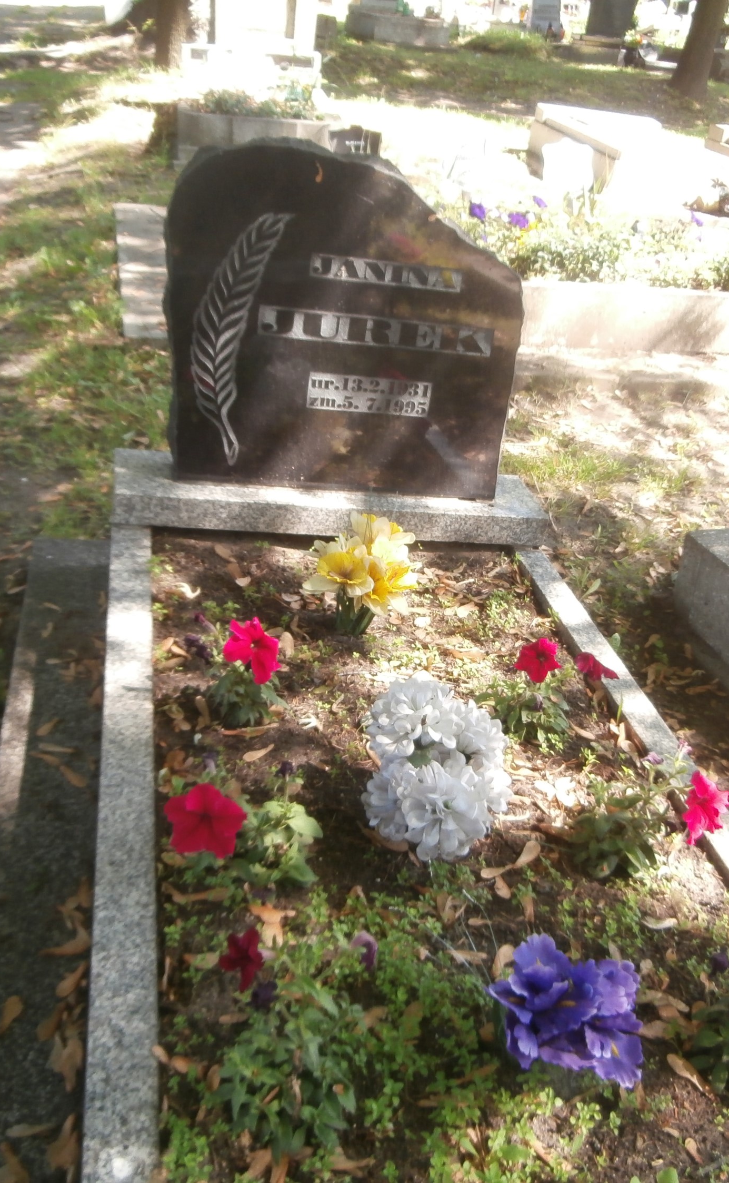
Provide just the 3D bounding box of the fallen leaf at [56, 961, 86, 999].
[{"bbox_3d":[-0.346,0.457,1.292,0.016,0.010,0.052,15,30,19],"label":"fallen leaf"}]

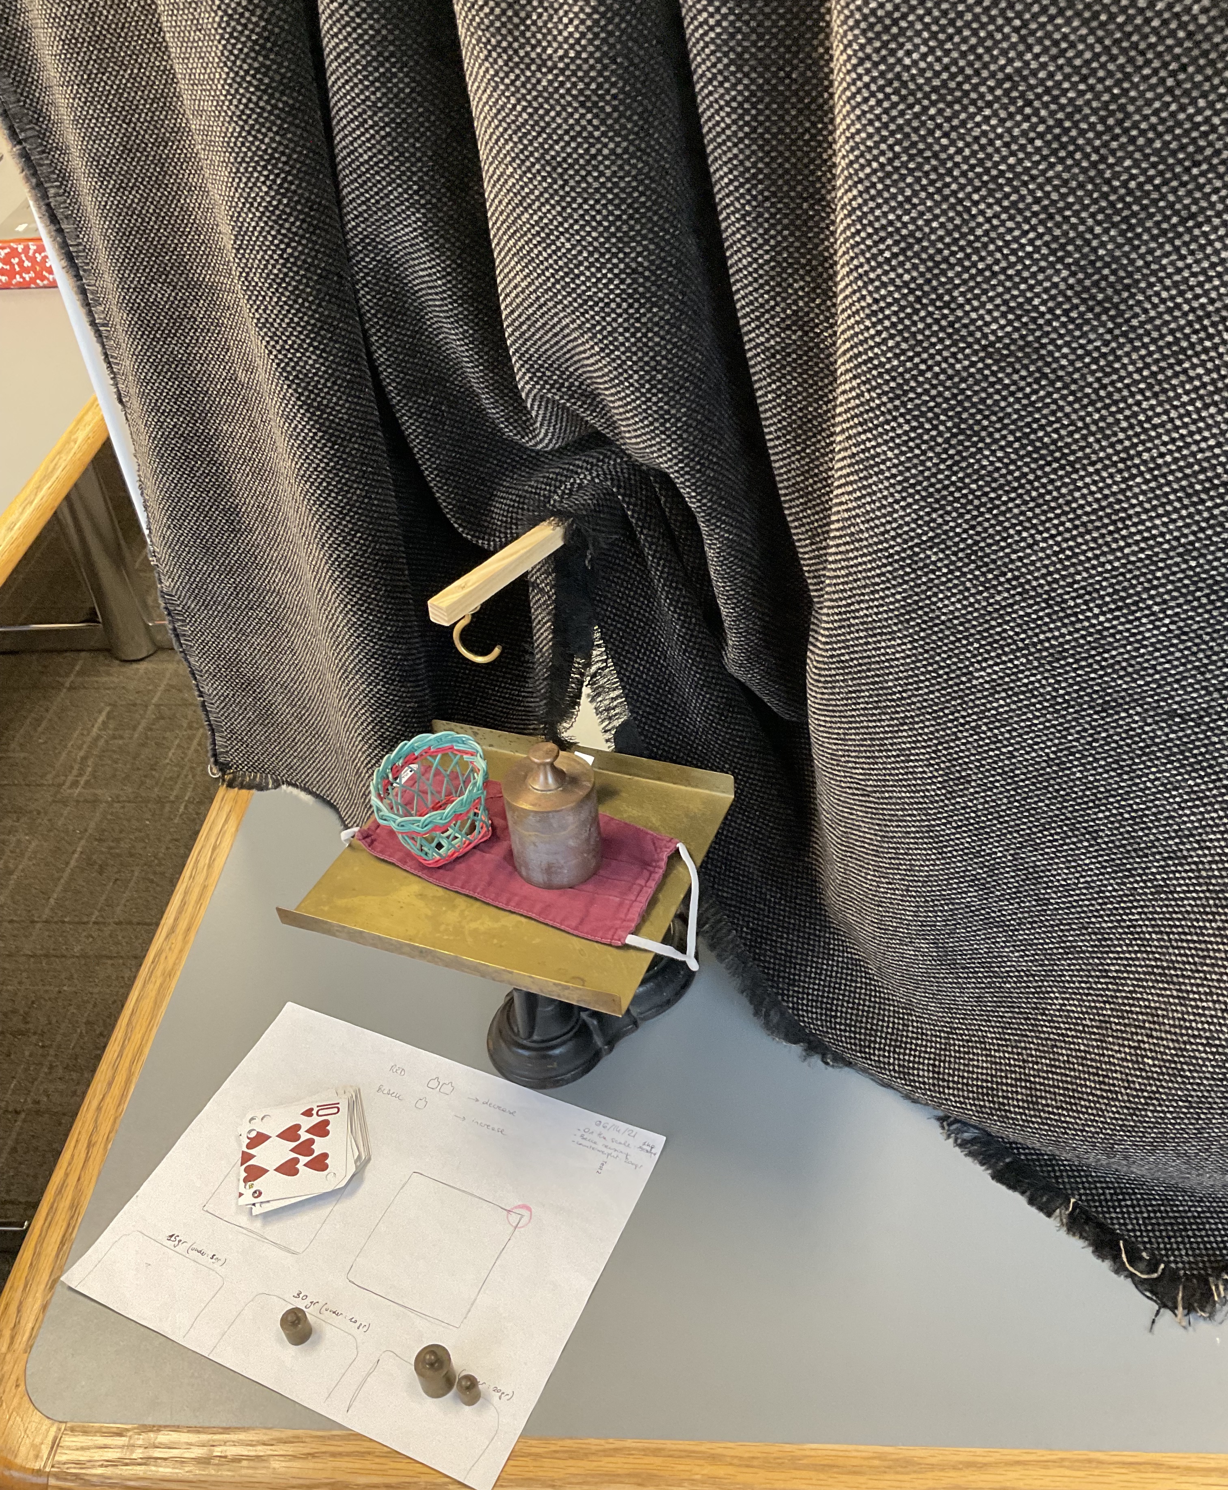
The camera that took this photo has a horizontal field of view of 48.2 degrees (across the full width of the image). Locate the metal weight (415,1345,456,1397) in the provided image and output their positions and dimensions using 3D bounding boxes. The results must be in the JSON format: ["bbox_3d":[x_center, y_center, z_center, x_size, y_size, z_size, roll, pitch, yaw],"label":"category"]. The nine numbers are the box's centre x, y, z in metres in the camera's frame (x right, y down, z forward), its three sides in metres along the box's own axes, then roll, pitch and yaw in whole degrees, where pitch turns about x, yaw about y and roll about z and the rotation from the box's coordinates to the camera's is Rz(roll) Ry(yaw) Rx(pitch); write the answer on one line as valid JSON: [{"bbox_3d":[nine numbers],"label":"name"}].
[{"bbox_3d":[-0.091,0.317,0.700,0.018,0.029,0.018,-4,39,3],"label":"metal weight"}]

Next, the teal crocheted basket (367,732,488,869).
[{"bbox_3d":[-0.100,0.033,0.775,0.069,0.049,0.069,-4,39,3],"label":"teal crocheted basket"}]

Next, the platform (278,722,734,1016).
[{"bbox_3d":[-0.056,0.059,0.770,0.202,0.015,0.172,11,42,21],"label":"platform"}]

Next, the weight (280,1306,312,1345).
[{"bbox_3d":[-0.170,0.308,0.730,0.014,0.019,0.014,-4,39,3],"label":"weight"}]

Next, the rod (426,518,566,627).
[{"bbox_3d":[-0.062,-0.099,0.772,0.013,0.012,0.106,24,48,32],"label":"rod"}]

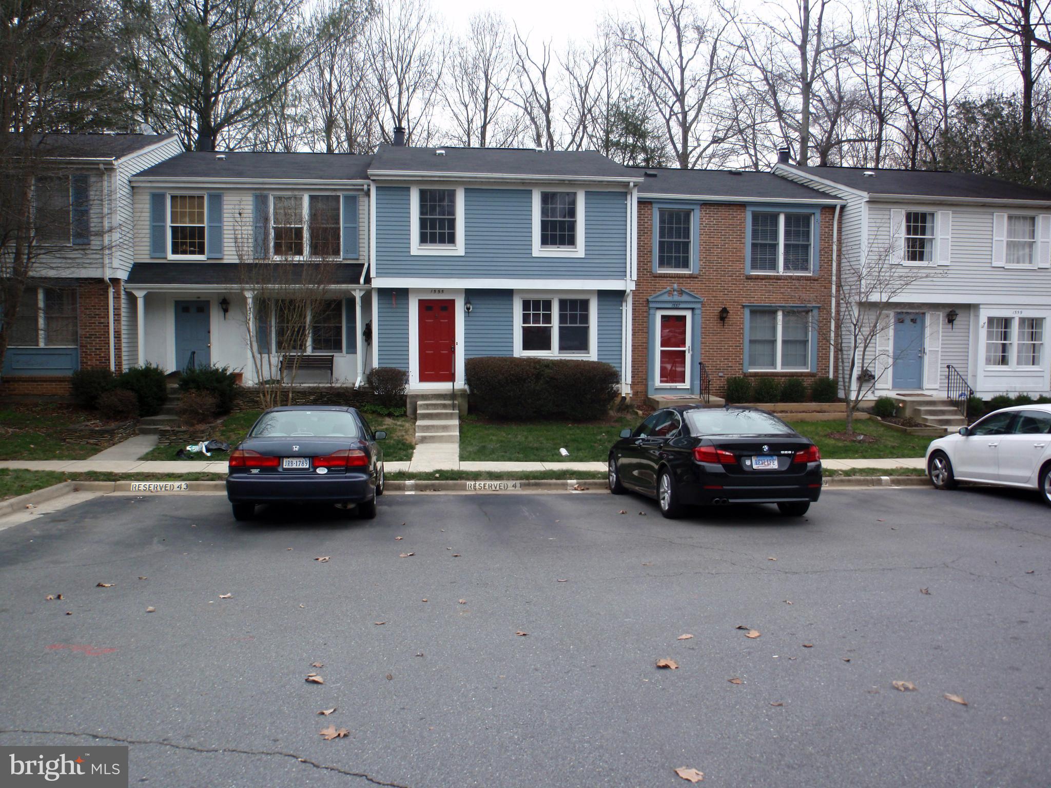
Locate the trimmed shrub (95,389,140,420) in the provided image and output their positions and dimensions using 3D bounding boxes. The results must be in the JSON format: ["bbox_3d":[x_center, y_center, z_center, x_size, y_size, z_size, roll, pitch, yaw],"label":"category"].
[{"bbox_3d":[-8.832,0.240,18.400,0.950,0.720,0.900,0,4,-6],"label":"trimmed shrub"}]

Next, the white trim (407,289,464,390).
[{"bbox_3d":[-2.163,-1.330,20.550,1.340,2.380,0.140,0,4,-5],"label":"white trim"}]

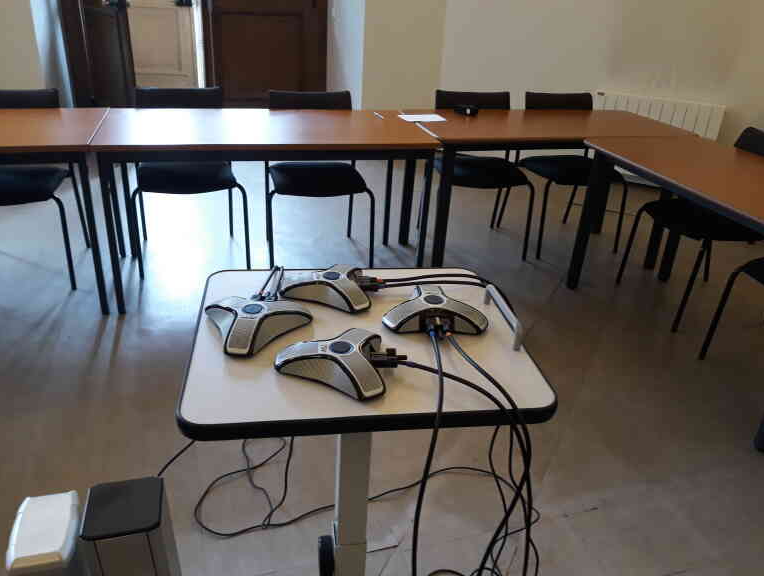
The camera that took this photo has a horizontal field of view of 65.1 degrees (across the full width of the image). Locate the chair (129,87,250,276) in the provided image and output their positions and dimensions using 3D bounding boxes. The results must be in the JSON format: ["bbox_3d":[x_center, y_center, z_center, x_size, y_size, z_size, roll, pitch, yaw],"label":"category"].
[{"bbox_3d":[-0.968,-0.538,2.987,0.539,0.811,0.564,-3,28,-14],"label":"chair"}]

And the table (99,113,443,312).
[{"bbox_3d":[-0.525,-0.401,2.851,1.396,0.746,0.671,-4,28,-15],"label":"table"}]

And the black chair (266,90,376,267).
[{"bbox_3d":[-0.334,-0.552,3.097,0.539,0.811,0.564,-3,28,-14],"label":"black chair"}]

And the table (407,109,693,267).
[{"bbox_3d":[0.834,-0.519,3.257,1.379,0.746,0.620,-4,28,-15],"label":"table"}]

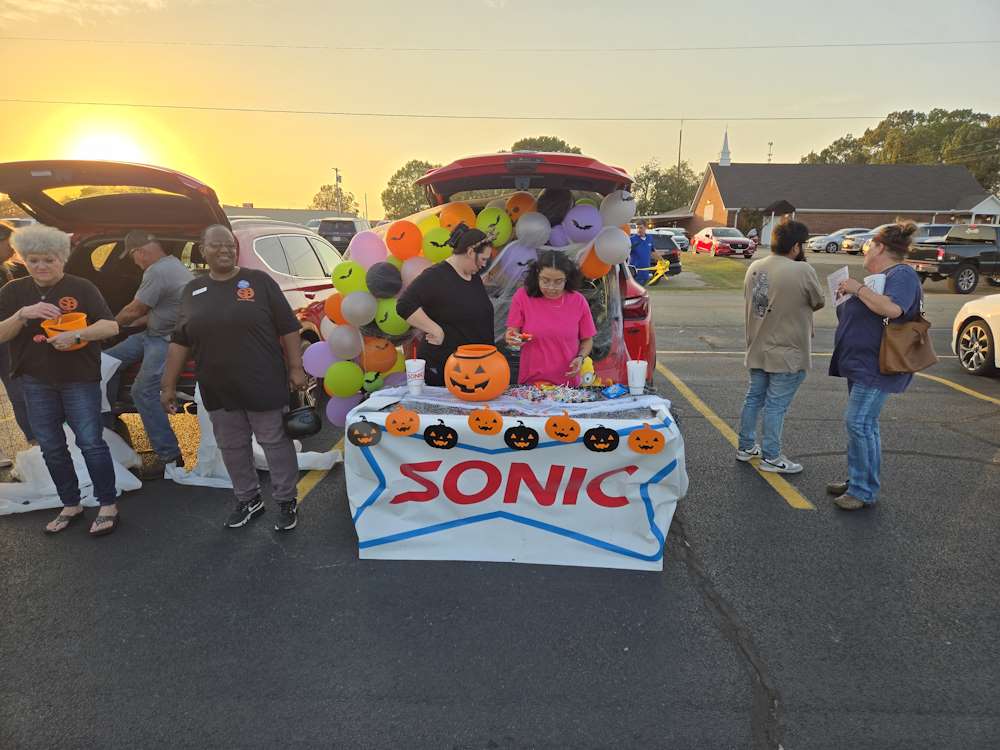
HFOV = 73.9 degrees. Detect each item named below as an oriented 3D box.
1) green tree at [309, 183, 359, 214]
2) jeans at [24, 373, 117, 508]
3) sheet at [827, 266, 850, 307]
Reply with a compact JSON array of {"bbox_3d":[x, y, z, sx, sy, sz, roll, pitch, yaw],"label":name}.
[{"bbox_3d":[-30.231,-30.287,121.362,9.000,9.000,9.000,0,13,0],"label":"green tree"},{"bbox_3d":[-2.346,0.320,3.655,0.410,0.860,0.290,1,13,2],"label":"jeans"},{"bbox_3d":[1.988,-0.517,3.880,0.140,0.216,0.010,-31,30,-3],"label":"sheet"}]

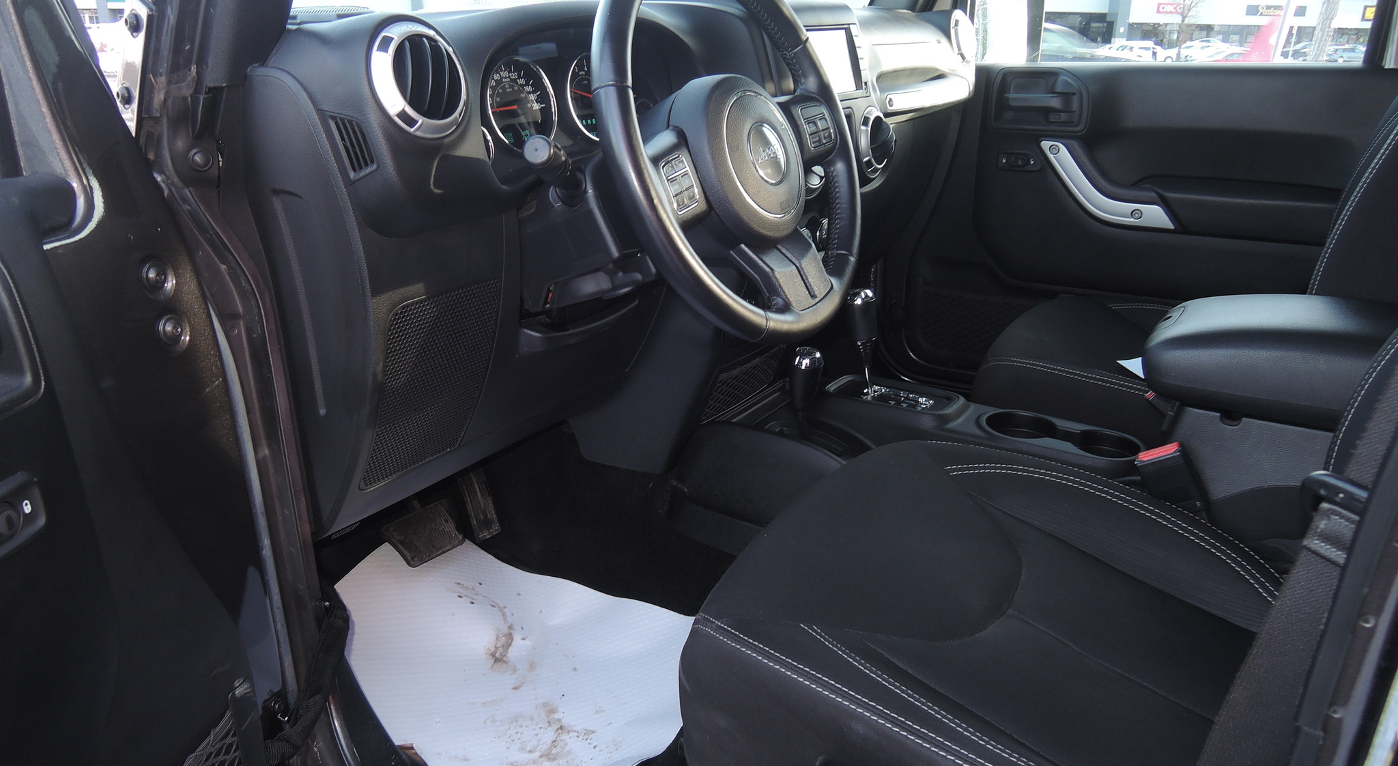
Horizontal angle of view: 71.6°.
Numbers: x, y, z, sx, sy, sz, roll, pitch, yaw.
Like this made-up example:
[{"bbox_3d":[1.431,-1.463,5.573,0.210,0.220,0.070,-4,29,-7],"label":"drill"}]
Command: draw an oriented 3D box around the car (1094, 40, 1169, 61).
[{"bbox_3d":[28.893,-22.082,65.000,4.600,1.650,1.850,8,21,23],"label":"car"}]

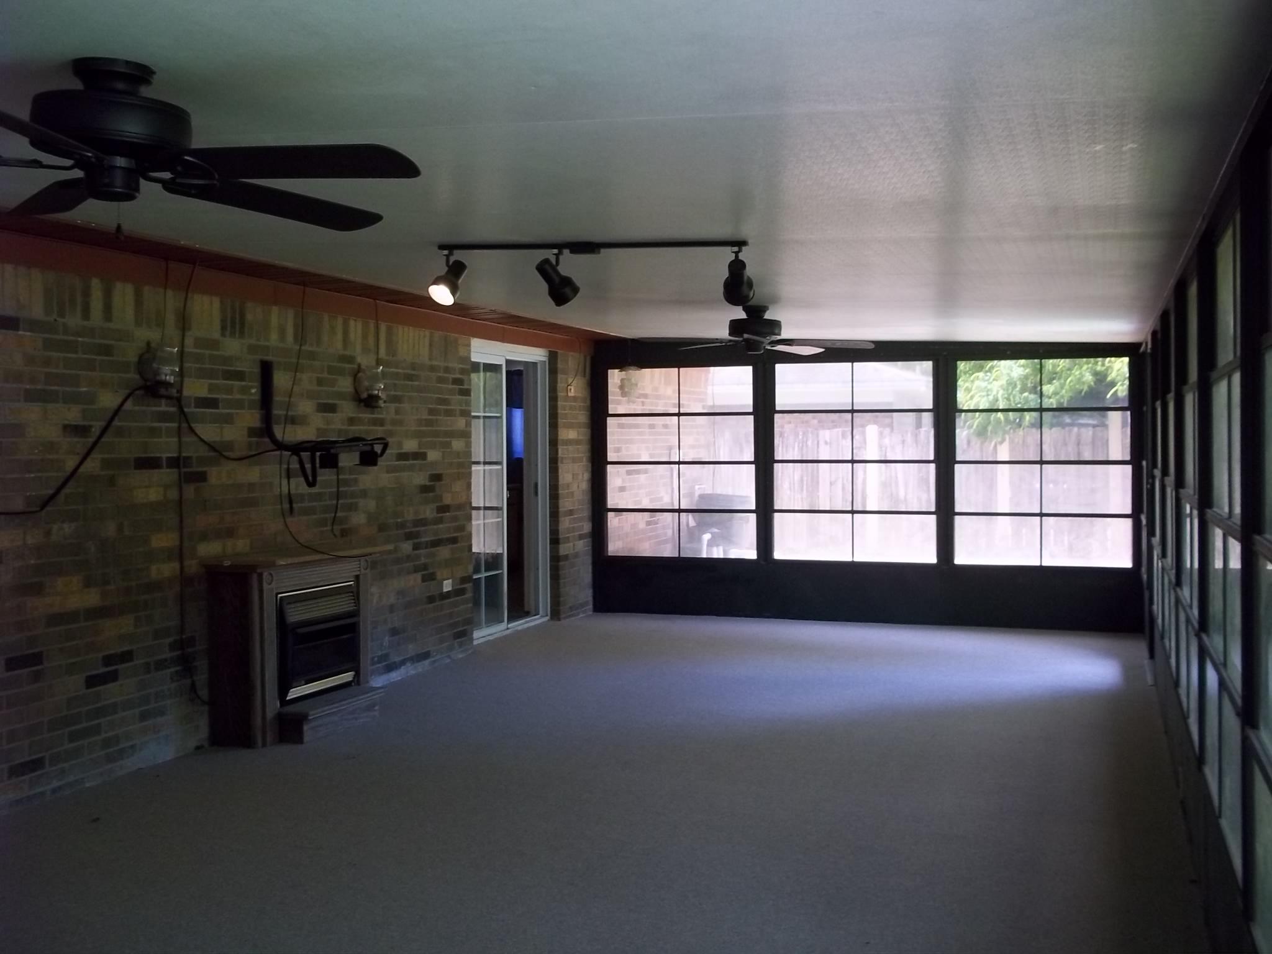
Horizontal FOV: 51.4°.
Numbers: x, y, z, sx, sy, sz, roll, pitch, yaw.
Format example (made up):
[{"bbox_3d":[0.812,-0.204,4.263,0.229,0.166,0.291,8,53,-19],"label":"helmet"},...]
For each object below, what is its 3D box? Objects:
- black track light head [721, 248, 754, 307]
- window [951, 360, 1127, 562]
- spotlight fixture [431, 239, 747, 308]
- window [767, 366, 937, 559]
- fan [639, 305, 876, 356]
[{"bbox_3d":[0.385,-0.754,4.945,0.115,0.225,0.190,0,1,10],"label":"black track light head"},{"bbox_3d":[2.913,-0.103,9.502,1.250,1.540,0.100,0,1,19],"label":"window"},{"bbox_3d":[-0.176,-0.788,5.104,1.290,0.260,0.220,0,1,19],"label":"spotlight fixture"},{"bbox_3d":[1.632,-0.112,9.952,1.250,1.540,0.100,0,1,19],"label":"window"},{"bbox_3d":[0.680,-0.831,7.543,1.320,0.270,1.320,0,1,19],"label":"fan"}]

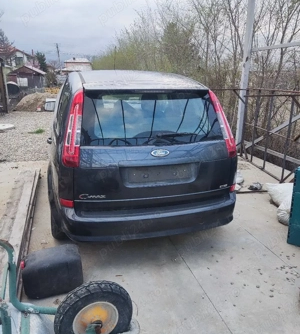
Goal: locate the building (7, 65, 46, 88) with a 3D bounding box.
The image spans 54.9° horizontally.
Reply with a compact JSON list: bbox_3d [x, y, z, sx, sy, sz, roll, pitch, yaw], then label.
[{"bbox_3d":[-14.286,-10.146,33.500,4.000,2.800,4.400,-4,19,-15],"label":"building"}]

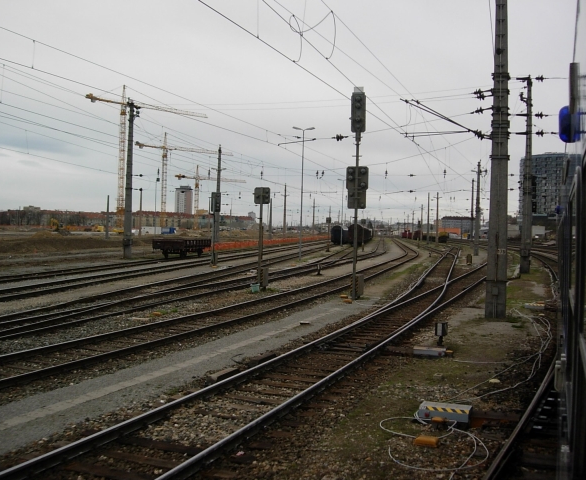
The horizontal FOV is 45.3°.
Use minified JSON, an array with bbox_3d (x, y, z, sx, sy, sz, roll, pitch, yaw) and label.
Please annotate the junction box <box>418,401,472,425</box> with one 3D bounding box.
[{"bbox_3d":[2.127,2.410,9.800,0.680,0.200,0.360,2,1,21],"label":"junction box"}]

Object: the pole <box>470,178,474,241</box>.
[{"bbox_3d":[36.358,-5.295,141.930,0.450,13.638,0.450,2,1,13],"label":"pole"}]

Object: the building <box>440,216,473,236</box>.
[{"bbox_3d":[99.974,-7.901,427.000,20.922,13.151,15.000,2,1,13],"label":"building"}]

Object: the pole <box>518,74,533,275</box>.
[{"bbox_3d":[17.355,-4.811,52.000,0.850,14.600,0.800,2,1,20],"label":"pole"}]

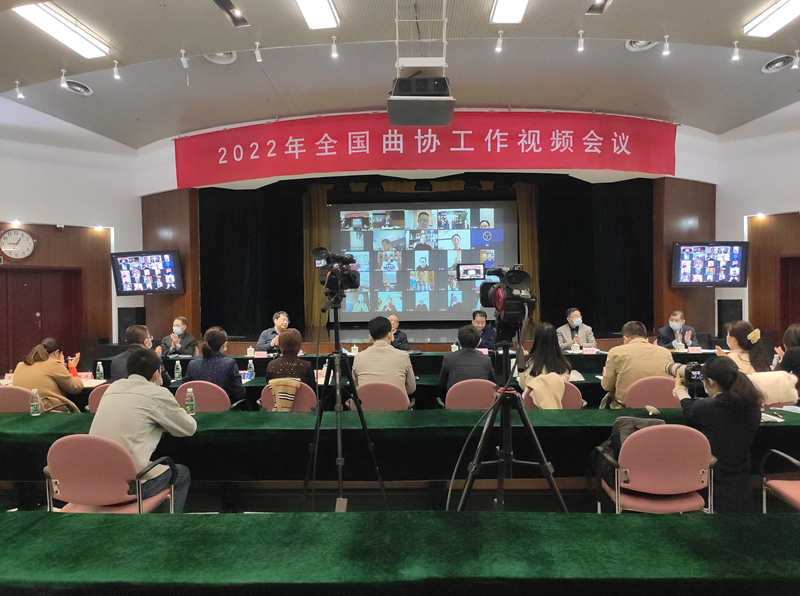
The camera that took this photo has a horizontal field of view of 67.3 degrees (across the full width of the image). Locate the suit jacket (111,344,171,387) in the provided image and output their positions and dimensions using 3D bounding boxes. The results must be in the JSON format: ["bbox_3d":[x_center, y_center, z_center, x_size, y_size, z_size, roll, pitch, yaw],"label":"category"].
[{"bbox_3d":[-2.177,0.703,5.080,0.500,0.660,0.420,0,1,34],"label":"suit jacket"}]

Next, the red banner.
[{"bbox_3d":[0.407,-2.278,9.600,8.300,0.850,1.150,-1,1,2],"label":"red banner"}]

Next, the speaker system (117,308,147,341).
[{"bbox_3d":[-4.728,0.485,10.600,0.330,0.650,0.380,-1,1,-2],"label":"speaker system"}]

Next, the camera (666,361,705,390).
[{"bbox_3d":[1.551,0.423,3.300,0.150,0.150,0.250,-1,0,-22],"label":"camera"}]

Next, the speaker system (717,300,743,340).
[{"bbox_3d":[5.639,0.360,10.300,0.330,0.650,0.380,0,1,18],"label":"speaker system"}]

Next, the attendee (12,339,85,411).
[{"bbox_3d":[-2.769,0.888,4.720,0.540,1.210,0.700,-1,0,25],"label":"attendee"}]

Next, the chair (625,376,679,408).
[{"bbox_3d":[1.897,1.049,4.740,0.560,0.880,0.570,-1,1,2],"label":"chair"}]

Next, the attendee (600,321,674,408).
[{"bbox_3d":[1.868,0.832,4.850,0.570,1.290,0.780,-1,1,2],"label":"attendee"}]

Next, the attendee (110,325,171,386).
[{"bbox_3d":[-2.079,0.849,4.760,0.530,1.280,0.700,-1,0,21],"label":"attendee"}]

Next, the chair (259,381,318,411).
[{"bbox_3d":[-0.857,1.097,4.979,0.550,0.870,0.570,0,1,4],"label":"chair"}]

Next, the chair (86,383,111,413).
[{"bbox_3d":[-2.057,1.059,4.620,0.540,0.860,0.570,-1,0,7],"label":"chair"}]

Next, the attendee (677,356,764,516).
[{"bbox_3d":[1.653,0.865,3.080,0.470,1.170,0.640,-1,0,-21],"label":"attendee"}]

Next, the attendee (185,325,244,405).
[{"bbox_3d":[-1.445,0.851,4.680,0.500,1.260,0.700,-1,0,10],"label":"attendee"}]

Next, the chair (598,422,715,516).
[{"bbox_3d":[1.381,1.112,3.299,0.550,0.870,0.570,0,1,6],"label":"chair"}]

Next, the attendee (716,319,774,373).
[{"bbox_3d":[2.910,0.843,5.050,0.500,1.300,0.720,-1,2,-35],"label":"attendee"}]

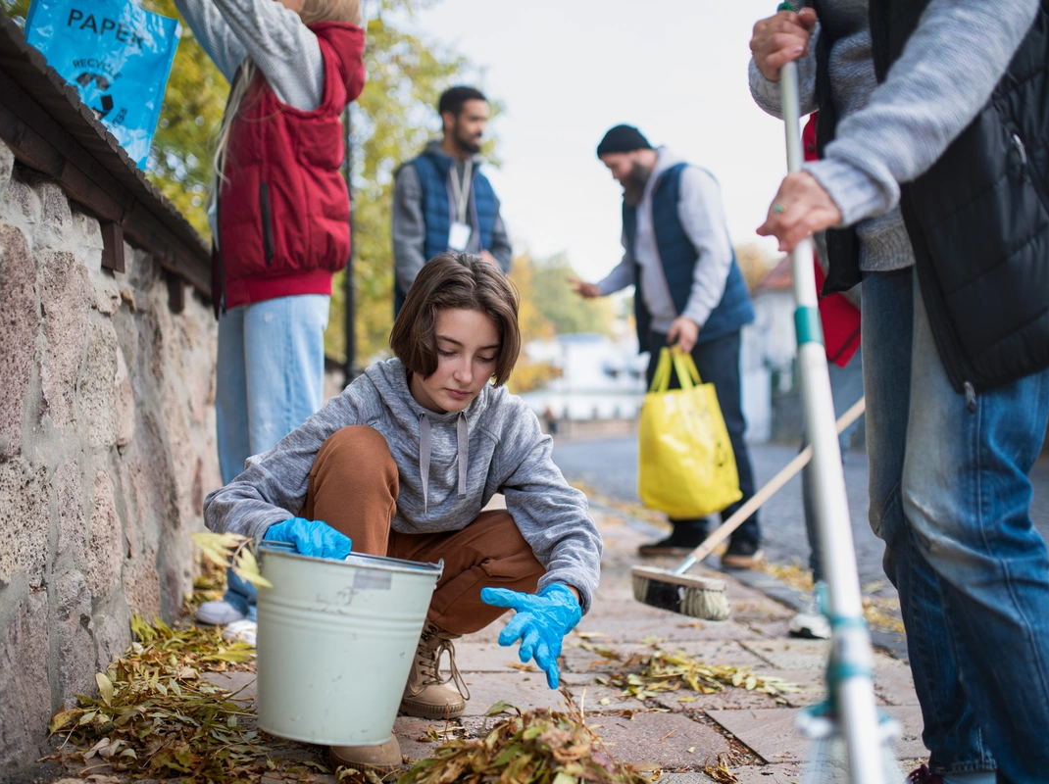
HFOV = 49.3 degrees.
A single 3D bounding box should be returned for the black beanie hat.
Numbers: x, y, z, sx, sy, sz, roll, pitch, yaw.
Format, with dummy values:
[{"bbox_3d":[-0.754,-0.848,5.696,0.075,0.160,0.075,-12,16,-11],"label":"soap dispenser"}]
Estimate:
[{"bbox_3d":[0.361,-0.912,4.150,0.205,0.135,0.185,-9,0,-21],"label":"black beanie hat"}]

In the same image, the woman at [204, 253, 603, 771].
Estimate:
[{"bbox_3d":[-0.210,0.170,2.020,0.690,0.810,0.720,0,-1,-7],"label":"woman"}]

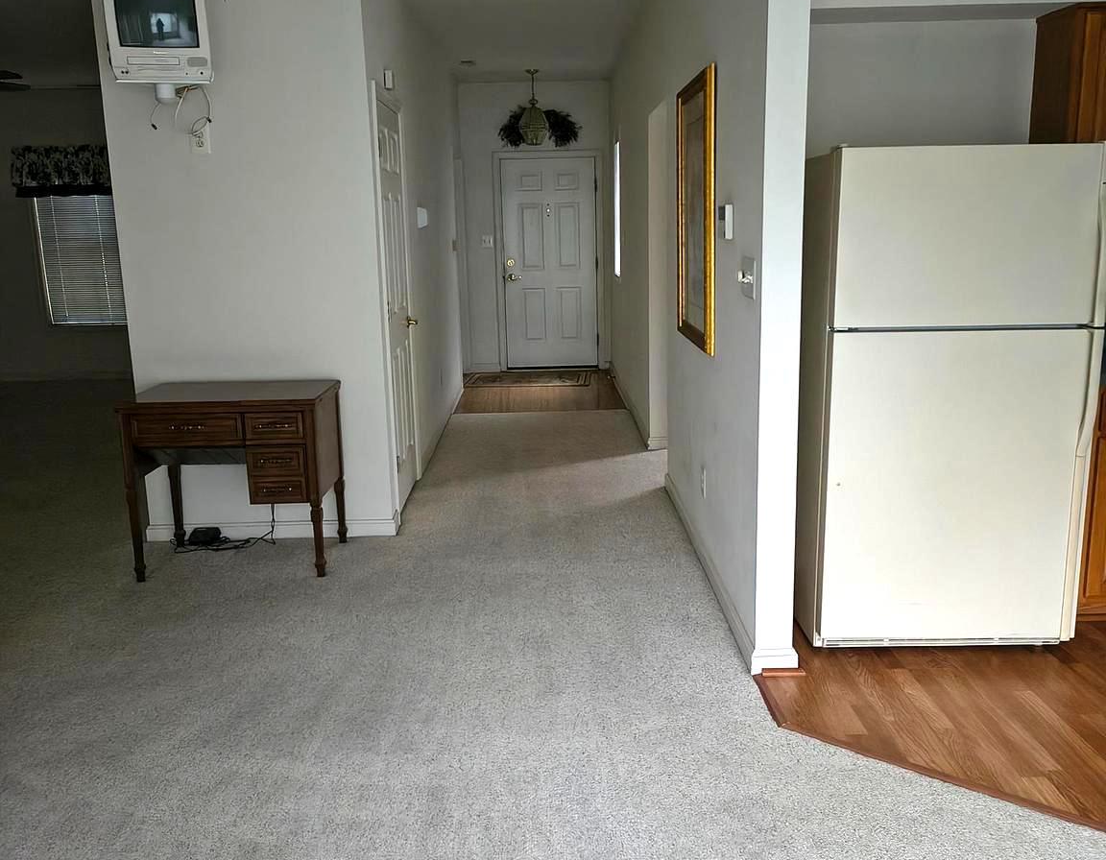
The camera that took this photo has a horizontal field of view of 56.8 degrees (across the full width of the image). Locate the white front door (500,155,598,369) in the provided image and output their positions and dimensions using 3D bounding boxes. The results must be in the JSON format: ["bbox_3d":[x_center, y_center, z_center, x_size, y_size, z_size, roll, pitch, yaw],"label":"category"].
[{"bbox_3d":[-0.022,-1.615,10.004,0.912,2.035,0.045,-1,12,0],"label":"white front door"}]

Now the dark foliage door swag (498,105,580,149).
[{"bbox_3d":[-0.125,-2.874,9.699,0.776,0.389,0.170,-1,12,0],"label":"dark foliage door swag"}]

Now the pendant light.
[{"bbox_3d":[-0.173,-2.839,9.024,0.265,0.637,0.265,-1,12,0],"label":"pendant light"}]

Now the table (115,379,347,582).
[{"bbox_3d":[-1.392,0.215,4.549,0.826,0.761,0.527,-1,12,0],"label":"table"}]

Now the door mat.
[{"bbox_3d":[-0.231,-0.480,9.622,1.164,0.012,0.816,-1,12,0],"label":"door mat"}]

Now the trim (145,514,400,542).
[{"bbox_3d":[-1.351,0.483,4.928,1.194,0.080,0.020,-1,12,0],"label":"trim"}]

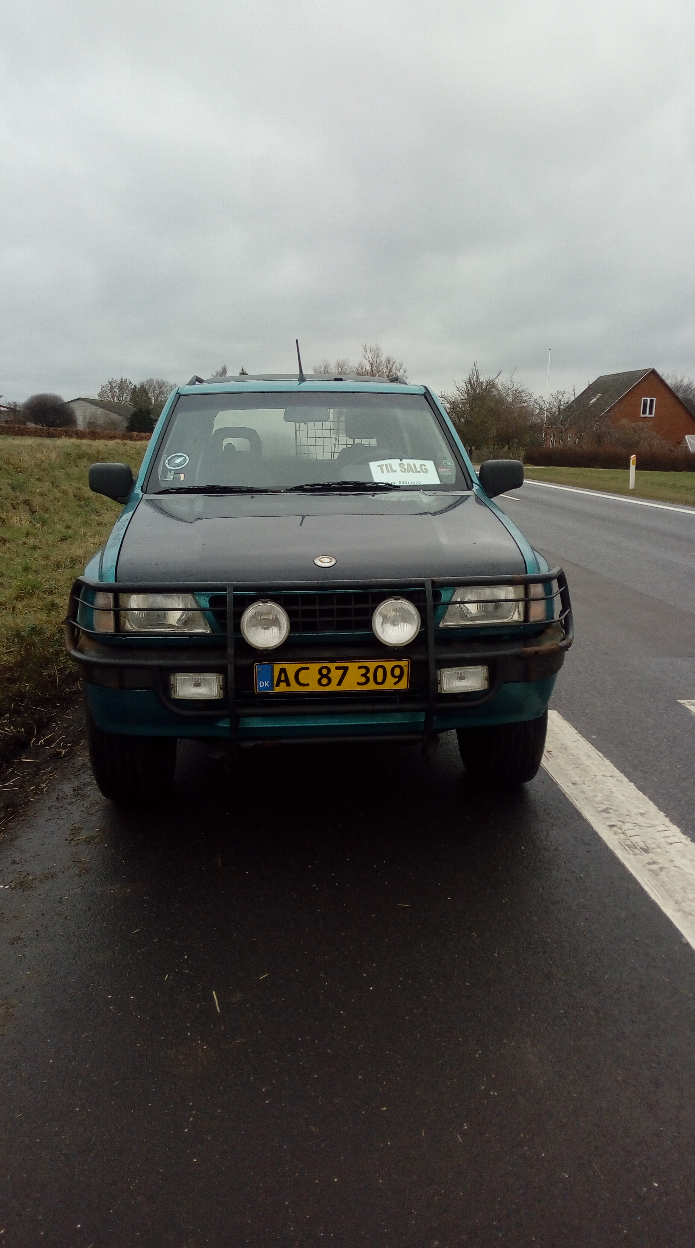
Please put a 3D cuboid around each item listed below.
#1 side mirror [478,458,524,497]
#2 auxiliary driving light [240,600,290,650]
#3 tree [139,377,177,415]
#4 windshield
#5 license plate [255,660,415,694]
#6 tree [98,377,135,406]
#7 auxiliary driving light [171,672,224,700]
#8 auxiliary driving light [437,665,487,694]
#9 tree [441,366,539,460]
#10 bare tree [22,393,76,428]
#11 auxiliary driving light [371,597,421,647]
[{"bbox_3d":[0.723,-0.684,4.576,0.206,0.169,0.125,-1,12,-5],"label":"side mirror"},{"bbox_3d":[-0.270,0.001,3.220,0.161,0.162,0.095,-1,11,-5],"label":"auxiliary driving light"},{"bbox_3d":[-25.065,-28.581,130.000,6.300,8.200,6.300,2,10,0],"label":"tree"},{"bbox_3d":[-0.203,-0.910,4.689,1.490,0.110,0.680,-1,55,-5],"label":"windshield"},{"bbox_3d":[-0.049,0.175,3.210,0.515,0.122,0.015,-1,32,-5],"label":"license plate"},{"bbox_3d":[-34.202,-32.605,145.000,6.500,8.133,6.500,0,12,0],"label":"tree"},{"bbox_3d":[-0.495,0.206,3.210,0.172,0.092,0.080,-1,11,-5],"label":"auxiliary driving light"},{"bbox_3d":[0.398,0.192,3.341,0.171,0.085,0.075,-1,12,-5],"label":"auxiliary driving light"},{"bbox_3d":[9.098,-13.414,62.000,6.300,6.300,6.000,2,10,0],"label":"tree"},{"bbox_3d":[-27.629,-19.426,90.000,4.900,3.606,4.900,0,12,0],"label":"bare tree"},{"bbox_3d":[0.166,-0.006,3.279,0.164,0.168,0.085,-1,12,-5],"label":"auxiliary driving light"}]

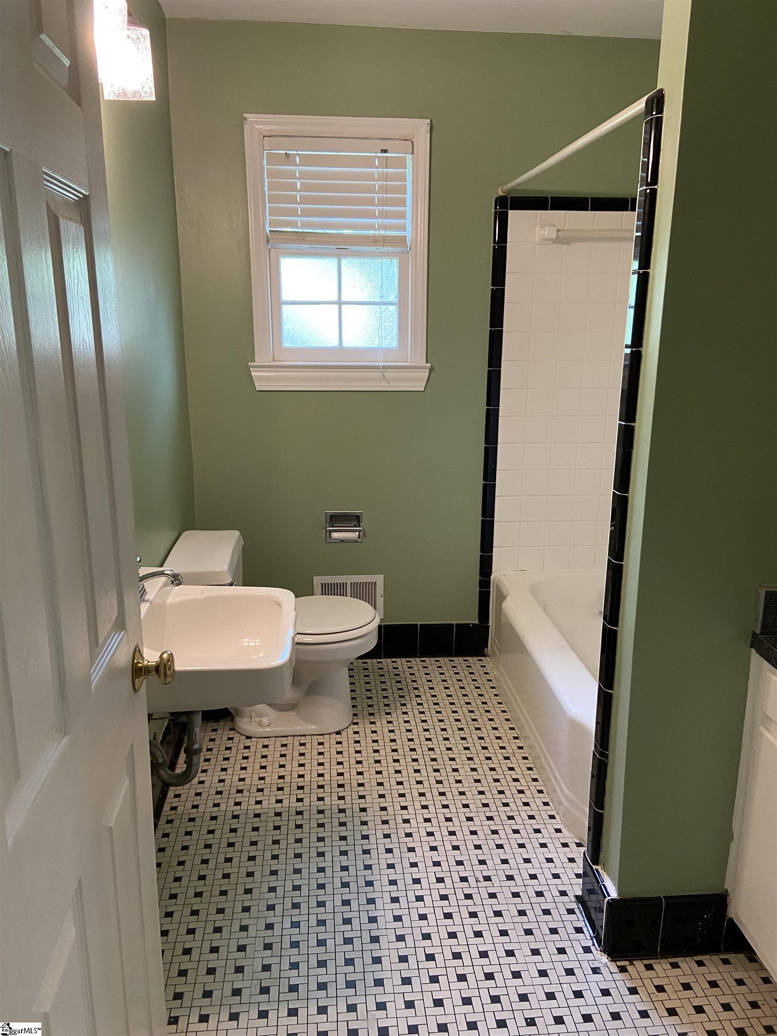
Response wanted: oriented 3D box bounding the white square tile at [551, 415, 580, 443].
[{"bbox_3d":[0.715,-0.359,3.155,0.108,0.108,0.009,-1,15,-4],"label":"white square tile"}]

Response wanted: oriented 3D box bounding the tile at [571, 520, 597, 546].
[{"bbox_3d":[0.818,0.065,3.264,0.108,0.108,0.010,0,15,-4],"label":"tile"}]

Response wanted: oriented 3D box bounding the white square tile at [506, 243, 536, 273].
[{"bbox_3d":[0.513,-1.006,3.006,0.110,0.110,0.010,-1,15,-5],"label":"white square tile"}]

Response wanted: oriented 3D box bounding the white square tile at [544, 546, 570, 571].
[{"bbox_3d":[0.725,0.175,3.339,0.110,0.106,0.010,-1,15,-5],"label":"white square tile"}]

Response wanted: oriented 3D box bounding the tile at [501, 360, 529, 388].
[{"bbox_3d":[0.496,-0.563,3.053,0.108,0.108,0.009,-1,15,-5],"label":"tile"}]

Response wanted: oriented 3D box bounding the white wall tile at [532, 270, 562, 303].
[{"bbox_3d":[0.610,-0.883,2.986,0.108,0.108,0.010,0,15,-4],"label":"white wall tile"}]

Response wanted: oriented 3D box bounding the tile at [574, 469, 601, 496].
[{"bbox_3d":[0.820,-0.146,3.206,0.108,0.108,0.010,0,15,-4],"label":"tile"}]

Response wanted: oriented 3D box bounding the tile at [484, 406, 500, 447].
[{"bbox_3d":[0.415,-0.366,3.128,0.050,0.151,0.012,-1,15,-4],"label":"tile"}]

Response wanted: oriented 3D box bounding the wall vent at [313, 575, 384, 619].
[{"bbox_3d":[-0.167,0.341,3.298,0.297,0.196,0.014,-1,15,-5],"label":"wall vent"}]

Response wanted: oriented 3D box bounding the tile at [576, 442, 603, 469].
[{"bbox_3d":[0.815,-0.250,3.153,0.107,0.107,0.009,-1,15,-5],"label":"tile"}]

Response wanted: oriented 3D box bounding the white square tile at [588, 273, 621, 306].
[{"bbox_3d":[0.829,-0.885,3.002,0.108,0.108,0.010,0,15,-4],"label":"white square tile"}]

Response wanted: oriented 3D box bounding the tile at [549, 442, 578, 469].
[{"bbox_3d":[0.714,-0.251,3.171,0.108,0.108,0.010,-1,15,-4],"label":"tile"}]

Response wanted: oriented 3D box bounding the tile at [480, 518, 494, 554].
[{"bbox_3d":[0.408,0.076,3.218,0.052,0.152,0.015,-1,15,-5],"label":"tile"}]

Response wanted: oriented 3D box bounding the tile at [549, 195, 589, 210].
[{"bbox_3d":[0.676,-1.171,2.911,0.152,0.051,0.015,-1,15,-5],"label":"tile"}]

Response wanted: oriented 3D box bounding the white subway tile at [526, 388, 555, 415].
[{"bbox_3d":[0.601,-0.456,3.076,0.107,0.107,0.009,-1,15,-5],"label":"white subway tile"}]

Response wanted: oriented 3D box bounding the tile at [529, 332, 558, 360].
[{"bbox_3d":[0.605,-0.670,3.035,0.108,0.108,0.009,-1,15,-5],"label":"tile"}]

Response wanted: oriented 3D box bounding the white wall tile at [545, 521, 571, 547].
[{"bbox_3d":[0.707,0.067,3.239,0.108,0.108,0.009,-1,15,-5],"label":"white wall tile"}]

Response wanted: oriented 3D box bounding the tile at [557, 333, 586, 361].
[{"bbox_3d":[0.711,-0.667,3.028,0.107,0.107,0.009,-1,15,-5],"label":"tile"}]

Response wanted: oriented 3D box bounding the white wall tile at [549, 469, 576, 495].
[{"bbox_3d":[0.713,-0.145,3.199,0.108,0.108,0.010,-1,15,-4],"label":"white wall tile"}]

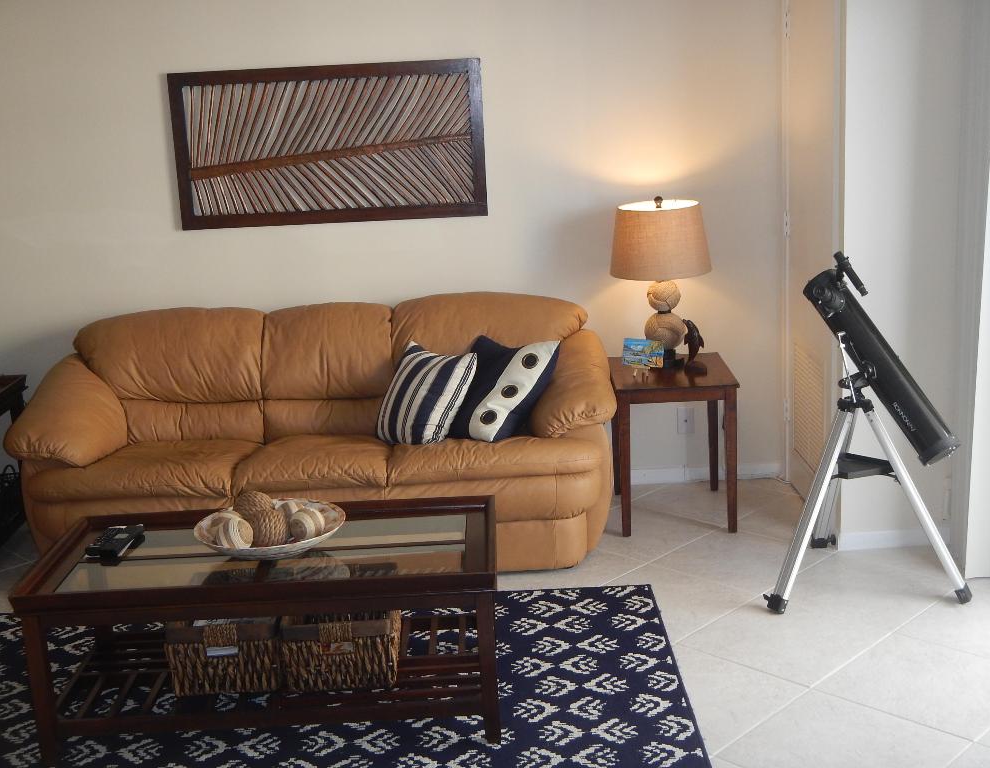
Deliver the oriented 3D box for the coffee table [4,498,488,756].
[{"bbox_3d":[-0.596,0.666,3.545,1.220,0.472,0.635,-3,13,0],"label":"coffee table"}]

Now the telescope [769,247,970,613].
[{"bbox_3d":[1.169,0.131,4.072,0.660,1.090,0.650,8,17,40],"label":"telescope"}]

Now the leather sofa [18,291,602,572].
[{"bbox_3d":[-0.651,0.172,4.772,2.195,0.890,0.970,-3,13,1],"label":"leather sofa"}]

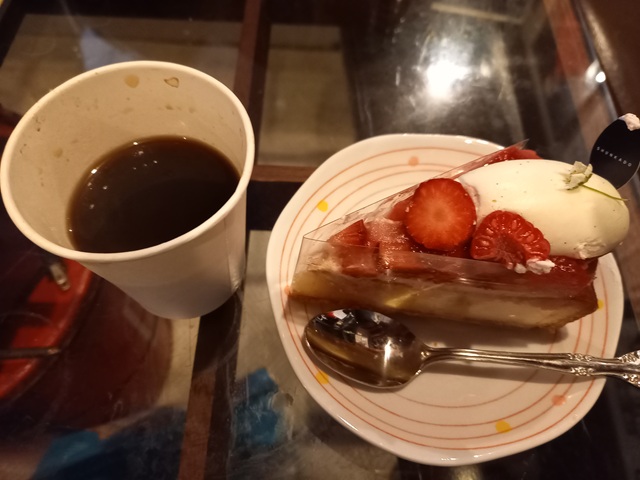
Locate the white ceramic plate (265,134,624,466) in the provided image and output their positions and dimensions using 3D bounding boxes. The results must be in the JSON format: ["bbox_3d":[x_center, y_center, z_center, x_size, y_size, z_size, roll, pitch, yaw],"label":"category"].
[{"bbox_3d":[0.058,0.019,0.222,0.165,0.021,0.162,1,63,-2],"label":"white ceramic plate"}]

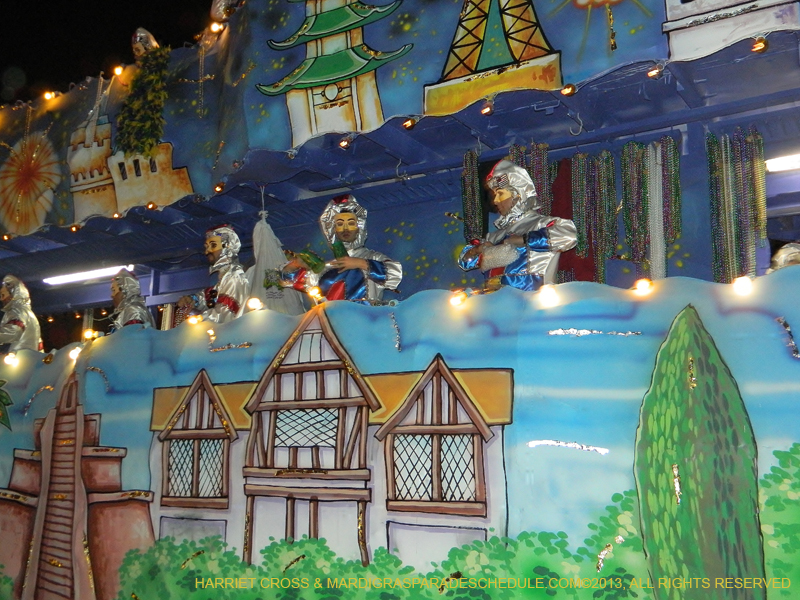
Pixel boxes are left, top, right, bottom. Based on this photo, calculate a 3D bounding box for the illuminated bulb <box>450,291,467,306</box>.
[{"bbox_3d":[0.309,-0.008,5.012,0.080,0.080,0.080,0,-9,0],"label":"illuminated bulb"}]

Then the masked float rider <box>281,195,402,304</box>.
[{"bbox_3d":[-0.362,0.184,5.825,0.700,1.720,0.450,-1,-9,8],"label":"masked float rider"}]

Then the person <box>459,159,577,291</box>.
[{"bbox_3d":[0.660,0.054,5.183,0.470,1.720,0.580,6,-11,-32],"label":"person"}]

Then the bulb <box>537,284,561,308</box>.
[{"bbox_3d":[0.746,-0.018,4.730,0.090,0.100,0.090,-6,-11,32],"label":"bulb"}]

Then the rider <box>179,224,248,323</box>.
[{"bbox_3d":[-1.301,0.322,6.472,0.480,1.720,0.520,5,-10,-26],"label":"rider"}]

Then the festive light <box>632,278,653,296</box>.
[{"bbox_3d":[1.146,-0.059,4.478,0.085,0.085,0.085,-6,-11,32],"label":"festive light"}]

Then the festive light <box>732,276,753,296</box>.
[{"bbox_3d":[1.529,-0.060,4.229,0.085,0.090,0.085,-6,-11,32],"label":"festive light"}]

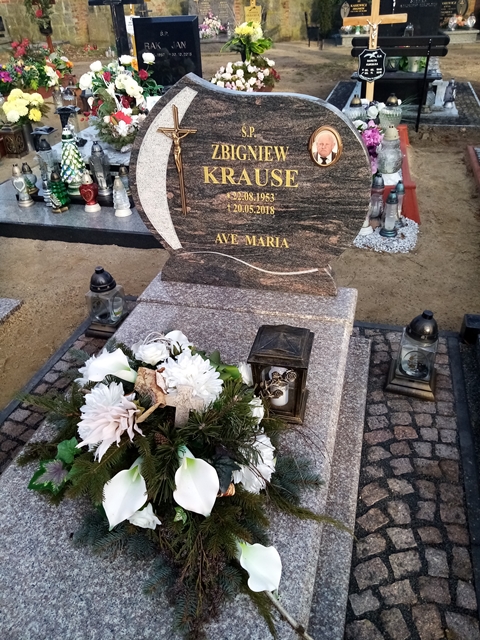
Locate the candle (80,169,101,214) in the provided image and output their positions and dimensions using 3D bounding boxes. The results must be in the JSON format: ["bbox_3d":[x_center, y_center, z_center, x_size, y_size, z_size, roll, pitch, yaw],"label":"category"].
[{"bbox_3d":[-0.967,-0.838,3.139,0.122,0.252,0.104,7,36,14],"label":"candle"}]

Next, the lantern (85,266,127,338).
[{"bbox_3d":[-0.643,-0.099,2.255,0.180,0.335,0.180,6,37,14],"label":"lantern"}]

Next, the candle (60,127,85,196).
[{"bbox_3d":[-1.126,-1.063,3.235,0.166,0.431,0.166,7,36,14],"label":"candle"}]

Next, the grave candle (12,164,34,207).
[{"bbox_3d":[-1.553,-0.945,3.396,0.115,0.280,0.115,-13,37,-13],"label":"grave candle"}]

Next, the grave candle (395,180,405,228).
[{"bbox_3d":[0.949,-0.685,2.841,0.063,0.270,0.063,7,36,14],"label":"grave candle"}]

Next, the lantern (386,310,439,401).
[{"bbox_3d":[0.672,0.110,1.826,0.180,0.335,0.180,6,37,14],"label":"lantern"}]

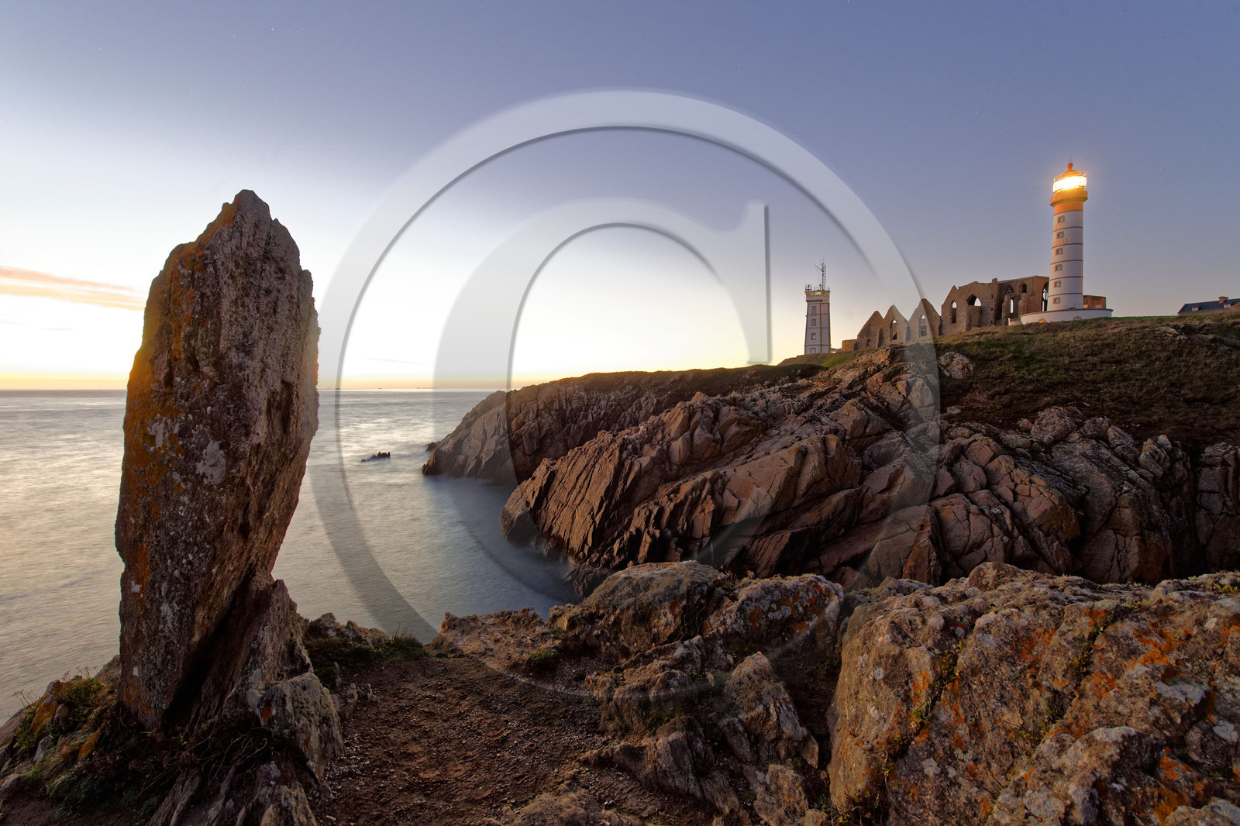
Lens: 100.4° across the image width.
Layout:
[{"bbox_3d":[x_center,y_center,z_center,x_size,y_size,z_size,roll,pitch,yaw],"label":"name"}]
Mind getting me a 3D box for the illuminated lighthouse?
[{"bbox_3d":[104.100,-39.300,120.000,16.300,37.000,16.300,2,3,41],"label":"illuminated lighthouse"}]

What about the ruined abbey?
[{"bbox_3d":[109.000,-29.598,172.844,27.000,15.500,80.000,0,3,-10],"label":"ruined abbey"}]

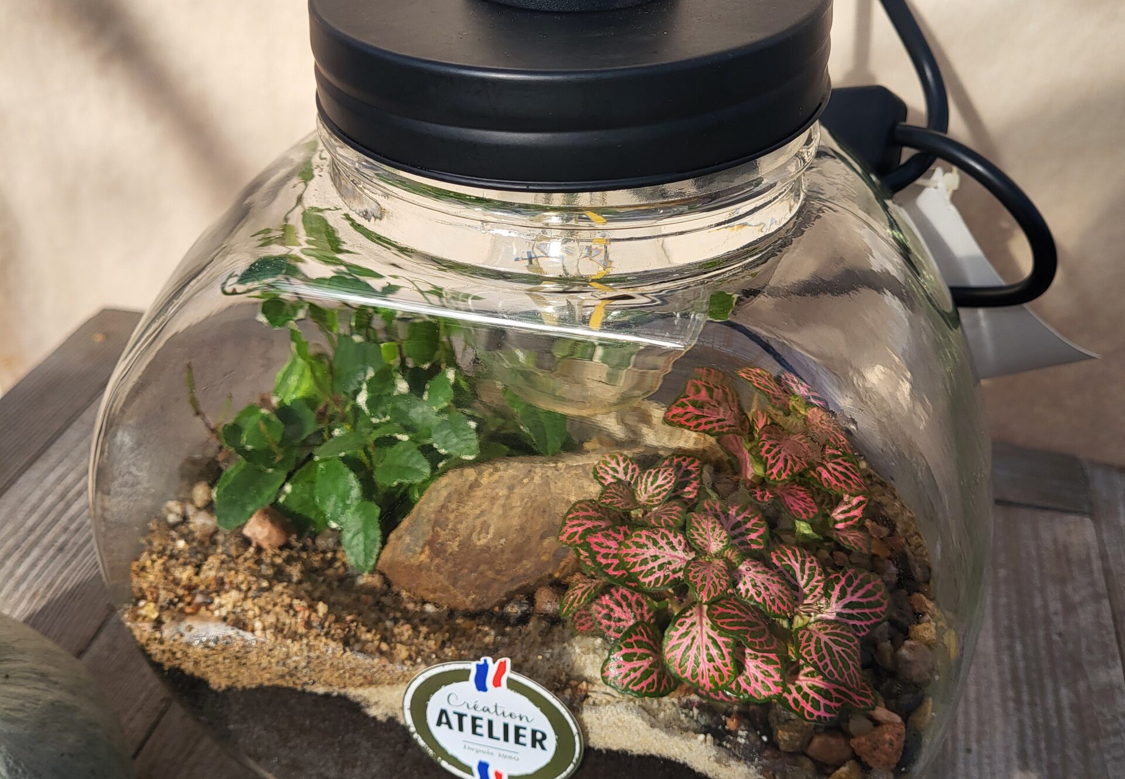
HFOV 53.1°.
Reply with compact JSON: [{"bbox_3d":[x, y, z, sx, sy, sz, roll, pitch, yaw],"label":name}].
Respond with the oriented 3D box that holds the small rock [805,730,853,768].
[{"bbox_3d":[0.073,0.098,0.308,0.013,0.010,0.011,1,36,0],"label":"small rock"}]

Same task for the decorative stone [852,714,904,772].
[{"bbox_3d":[0.080,0.090,0.287,0.013,0.011,0.012,-2,36,0],"label":"decorative stone"}]

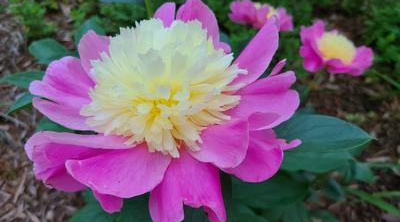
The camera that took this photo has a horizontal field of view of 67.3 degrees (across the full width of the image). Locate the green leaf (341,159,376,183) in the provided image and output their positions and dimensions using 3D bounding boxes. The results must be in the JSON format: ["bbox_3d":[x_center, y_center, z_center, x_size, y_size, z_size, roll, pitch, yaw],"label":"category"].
[{"bbox_3d":[0.205,0.078,0.390,0.042,0.012,0.026,17,44,1],"label":"green leaf"}]

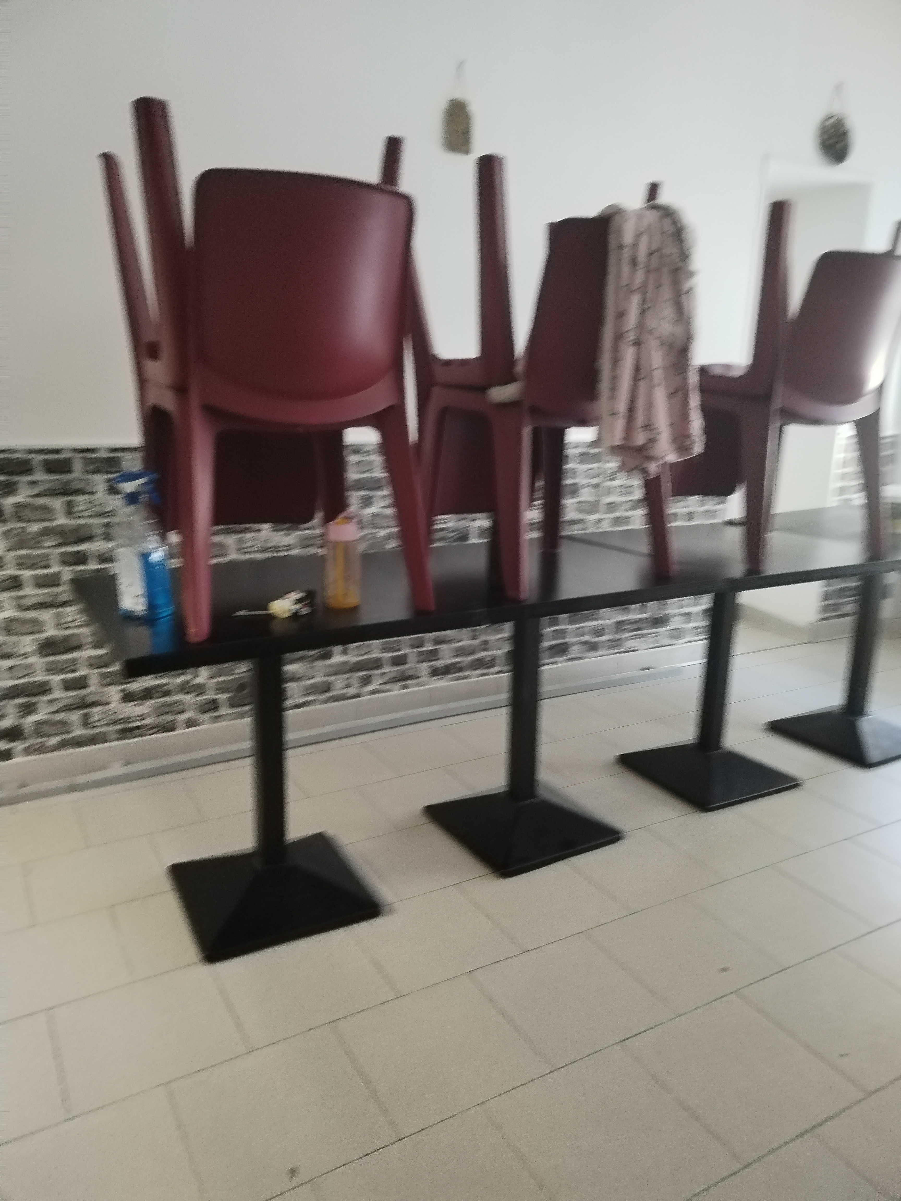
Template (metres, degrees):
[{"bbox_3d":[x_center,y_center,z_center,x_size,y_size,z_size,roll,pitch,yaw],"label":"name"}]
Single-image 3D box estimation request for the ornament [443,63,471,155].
[{"bbox_3d":[0.023,-1.559,2.862,0.084,0.255,0.025,-7,16,-29],"label":"ornament"}]

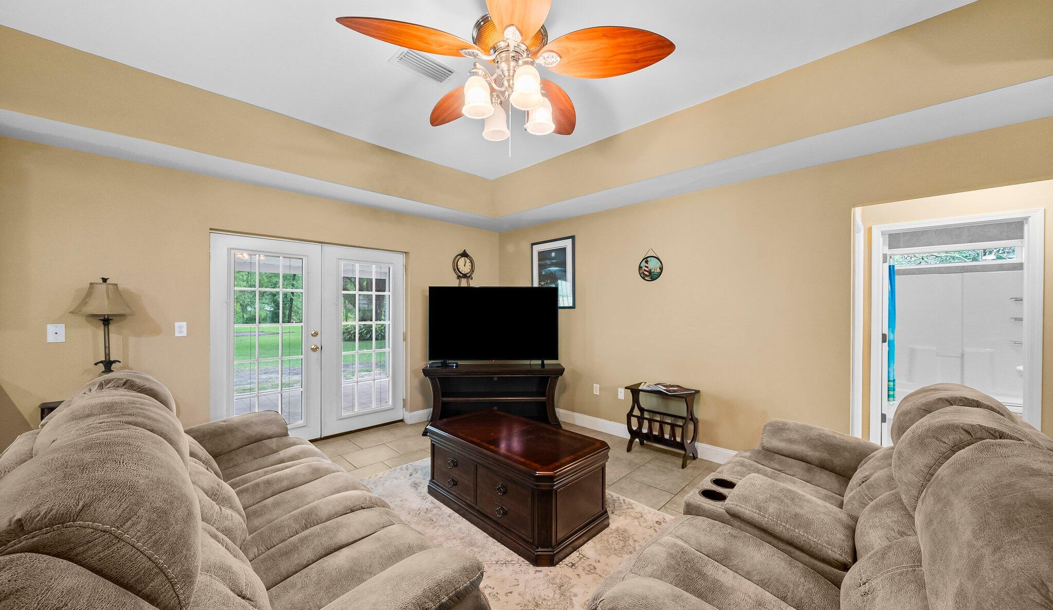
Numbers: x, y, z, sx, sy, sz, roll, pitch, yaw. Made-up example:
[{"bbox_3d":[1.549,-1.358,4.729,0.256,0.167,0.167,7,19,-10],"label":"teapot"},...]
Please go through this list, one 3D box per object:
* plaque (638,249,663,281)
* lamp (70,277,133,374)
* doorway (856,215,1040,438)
[{"bbox_3d":[1.257,-0.402,3.580,0.263,0.323,0.020,1,1,45],"label":"plaque"},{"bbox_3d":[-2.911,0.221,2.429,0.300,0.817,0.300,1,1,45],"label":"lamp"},{"bbox_3d":[3.299,0.384,2.760,0.860,2.130,0.130,1,1,45],"label":"doorway"}]

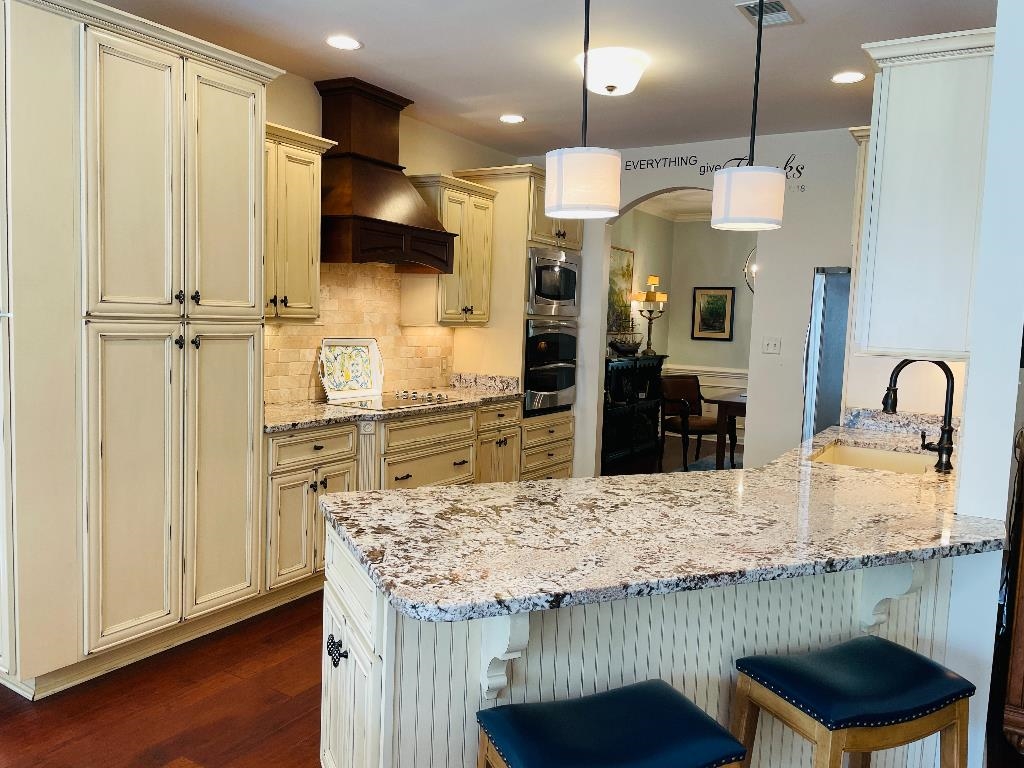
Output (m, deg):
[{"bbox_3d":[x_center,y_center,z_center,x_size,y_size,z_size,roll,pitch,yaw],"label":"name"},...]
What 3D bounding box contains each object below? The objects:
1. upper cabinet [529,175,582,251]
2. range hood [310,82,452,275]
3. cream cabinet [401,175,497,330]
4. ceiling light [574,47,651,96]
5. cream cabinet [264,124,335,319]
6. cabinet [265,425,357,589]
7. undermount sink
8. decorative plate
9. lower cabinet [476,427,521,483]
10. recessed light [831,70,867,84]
[{"bbox_3d":[0.094,-1.290,5.953,0.600,0.465,0.830,5,6,31],"label":"upper cabinet"},{"bbox_3d":[-0.790,-1.223,4.620,0.485,1.048,0.970,5,6,31],"label":"range hood"},{"bbox_3d":[-0.438,-0.884,5.348,0.380,0.970,0.700,5,6,31],"label":"cream cabinet"},{"bbox_3d":[0.506,-1.569,3.927,0.370,0.170,0.370,2,5,0],"label":"ceiling light"},{"bbox_3d":[-1.288,-0.800,3.962,0.380,0.965,0.655,5,6,31],"label":"cream cabinet"},{"bbox_3d":[-1.249,0.573,4.010,0.600,0.815,0.610,5,6,31],"label":"cabinet"},{"bbox_3d":[1.512,0.414,3.192,0.440,0.225,0.670,5,6,31],"label":"undermount sink"},{"bbox_3d":[-0.959,-0.090,4.589,0.050,0.354,0.500,-7,-1,32],"label":"decorative plate"},{"bbox_3d":[-0.345,0.570,5.496,0.600,0.585,0.585,5,6,31],"label":"lower cabinet"},{"bbox_3d":[1.787,-1.614,4.078,0.180,0.025,0.180,5,6,31],"label":"recessed light"}]

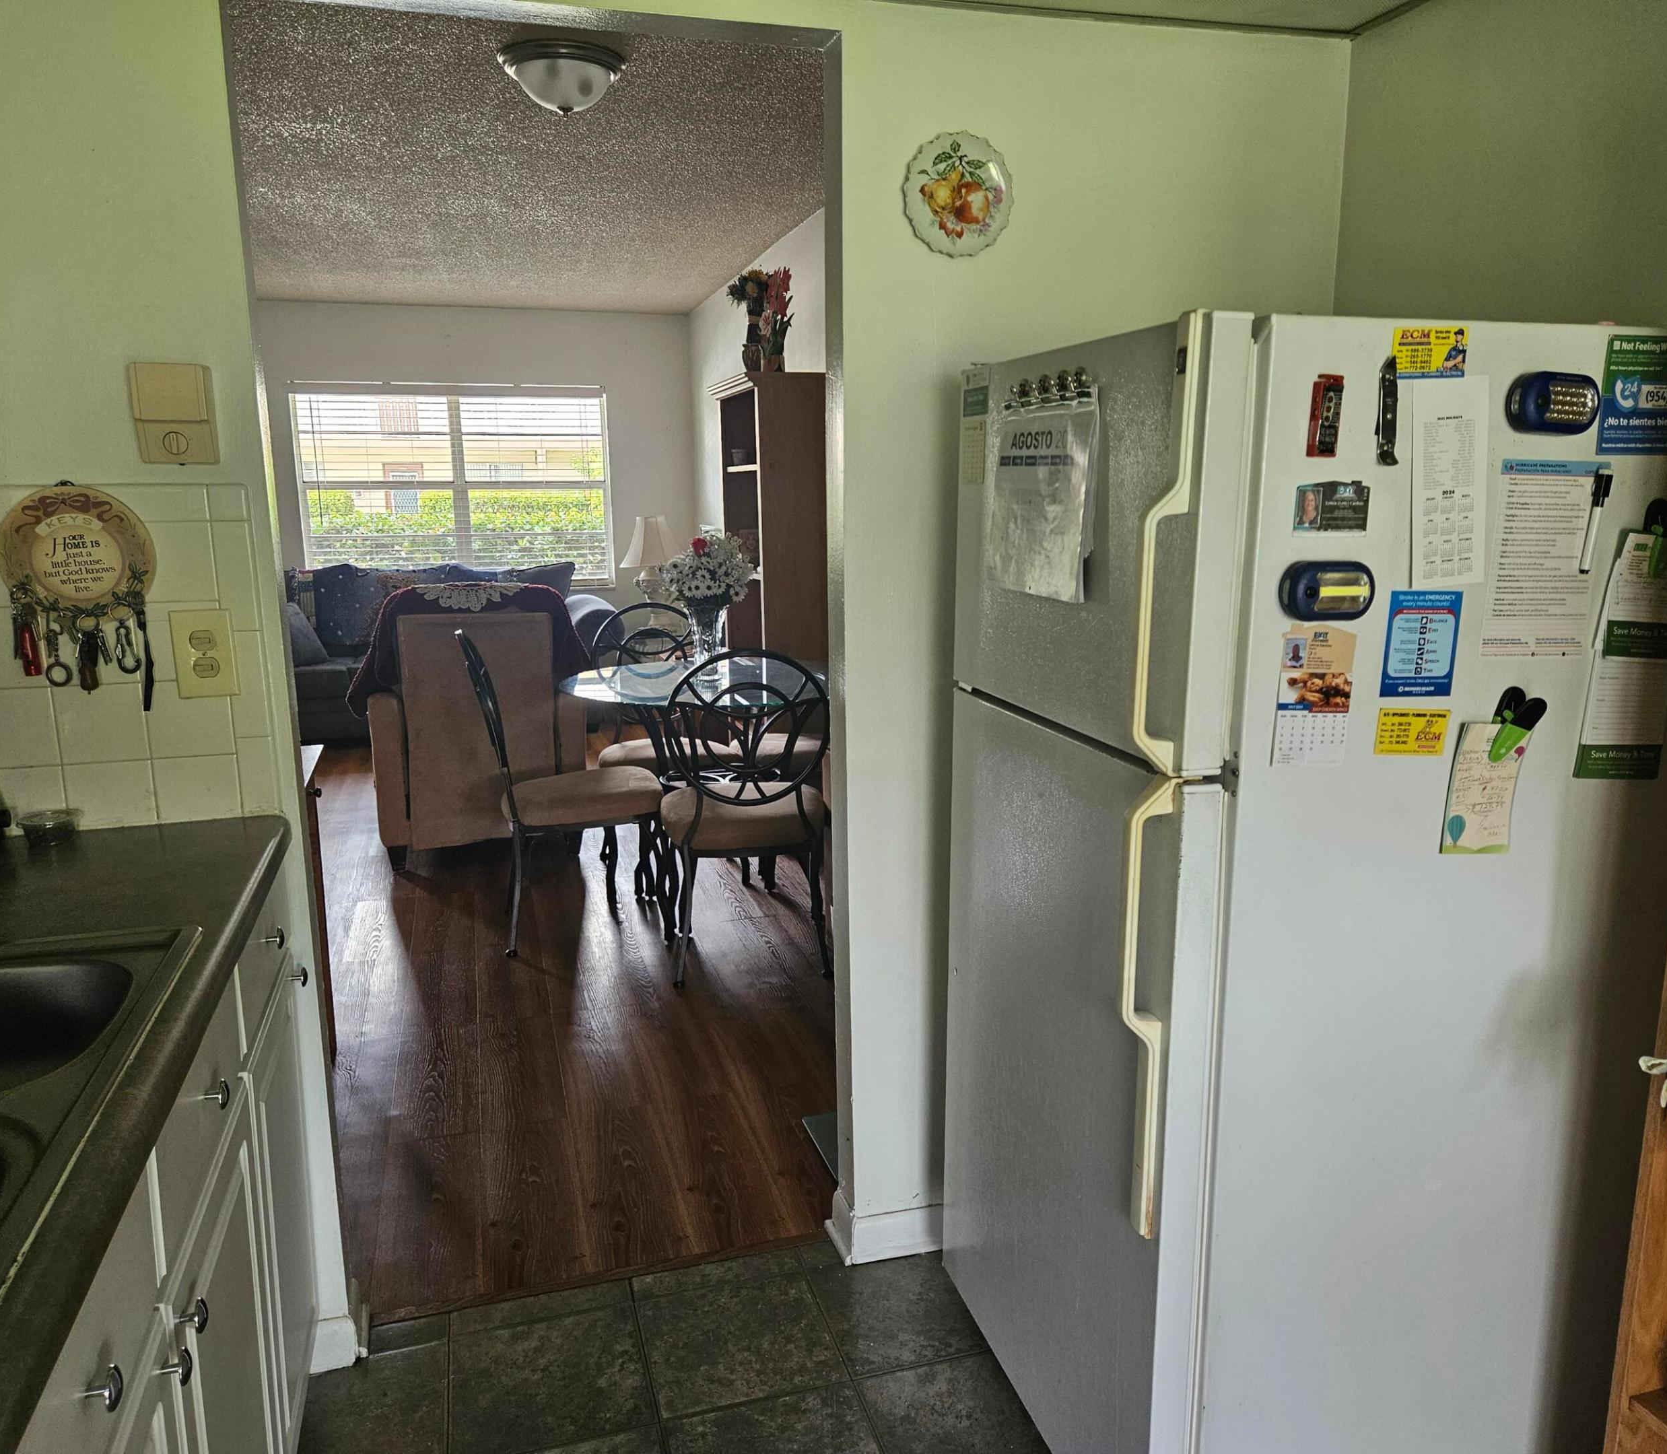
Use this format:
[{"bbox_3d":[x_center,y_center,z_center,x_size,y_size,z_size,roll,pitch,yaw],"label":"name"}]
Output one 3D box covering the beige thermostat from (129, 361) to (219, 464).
[{"bbox_3d":[-0.877,-0.416,1.718,0.096,0.129,0.031,-4,12,-16],"label":"beige thermostat"}]

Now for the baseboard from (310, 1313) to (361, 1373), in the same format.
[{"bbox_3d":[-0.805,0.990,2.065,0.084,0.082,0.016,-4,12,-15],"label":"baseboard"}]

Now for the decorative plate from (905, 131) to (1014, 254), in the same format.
[{"bbox_3d":[0.191,-0.817,1.983,0.181,0.183,0.022,-4,12,-15],"label":"decorative plate"}]

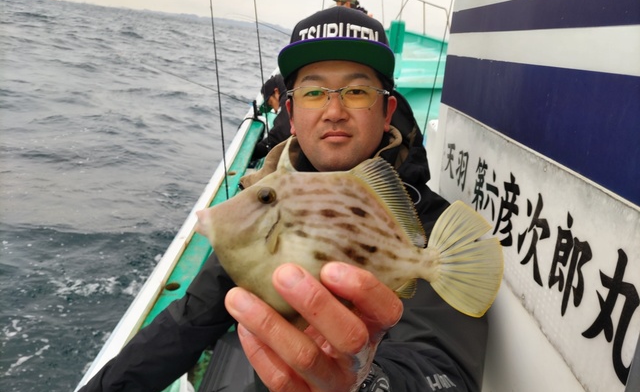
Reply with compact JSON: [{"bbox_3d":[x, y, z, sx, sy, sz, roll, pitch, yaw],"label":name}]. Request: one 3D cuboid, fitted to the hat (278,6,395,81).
[{"bbox_3d":[0.031,-0.246,0.792,0.173,0.130,0.262,0,-9,3],"label":"hat"}]

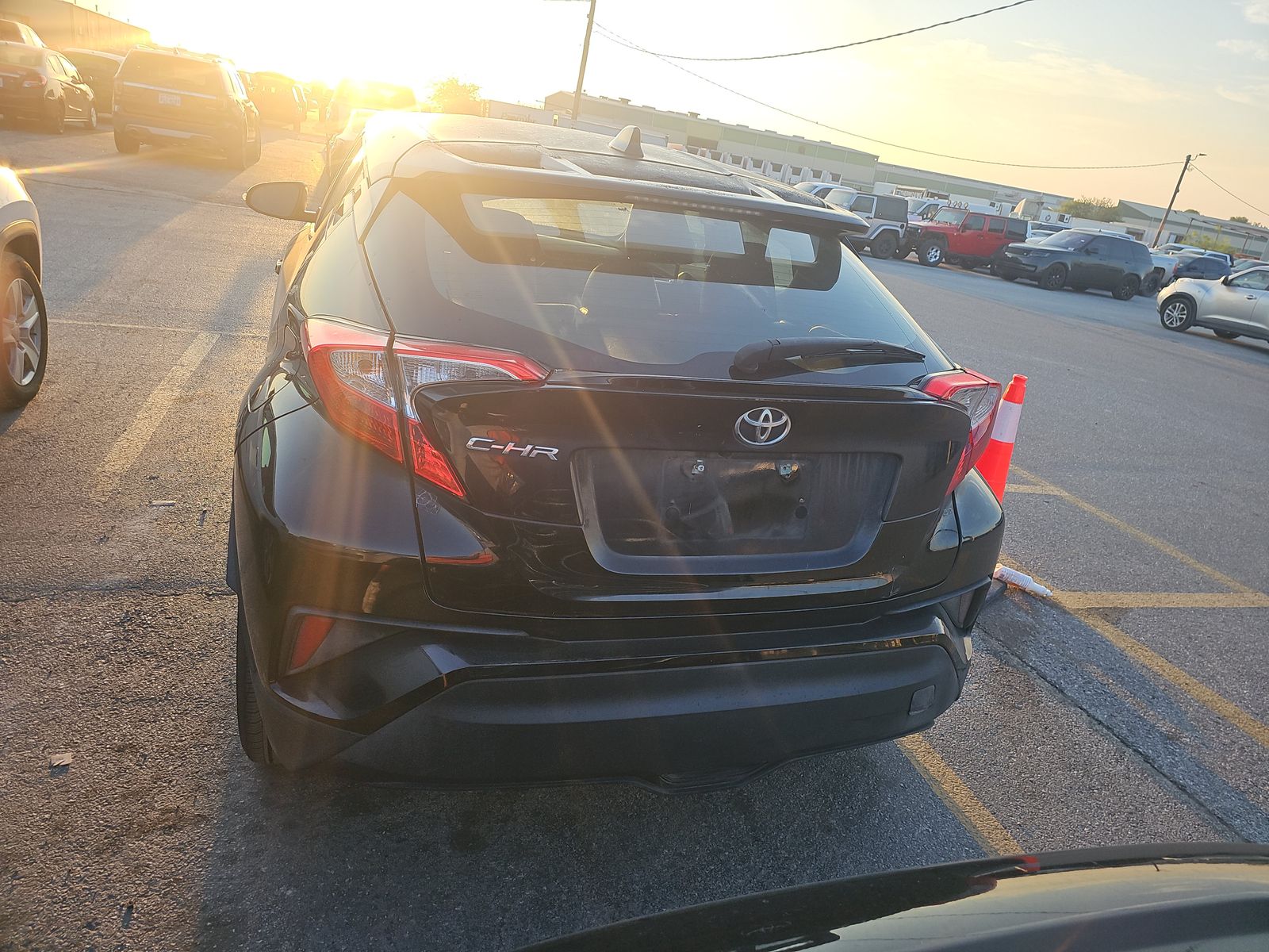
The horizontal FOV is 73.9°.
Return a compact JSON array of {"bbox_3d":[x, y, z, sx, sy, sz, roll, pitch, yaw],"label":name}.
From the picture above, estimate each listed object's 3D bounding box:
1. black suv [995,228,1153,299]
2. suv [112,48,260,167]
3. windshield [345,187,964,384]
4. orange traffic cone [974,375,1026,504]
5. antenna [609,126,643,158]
[{"bbox_3d":[13.820,-6.700,26.296,4.980,1.850,2.030,2,22,-23],"label":"black suv"},{"bbox_3d":[-8.226,-6.965,15.996,2.000,1.780,5.000,3,22,-19],"label":"suv"},{"bbox_3d":[0.137,-0.389,1.736,1.250,0.160,0.590,0,53,-21],"label":"windshield"},{"bbox_3d":[1.483,0.014,3.568,0.370,0.914,0.370,12,20,2],"label":"orange traffic cone"},{"bbox_3d":[-0.020,-0.858,2.160,0.060,0.074,0.170,0,22,-21],"label":"antenna"}]

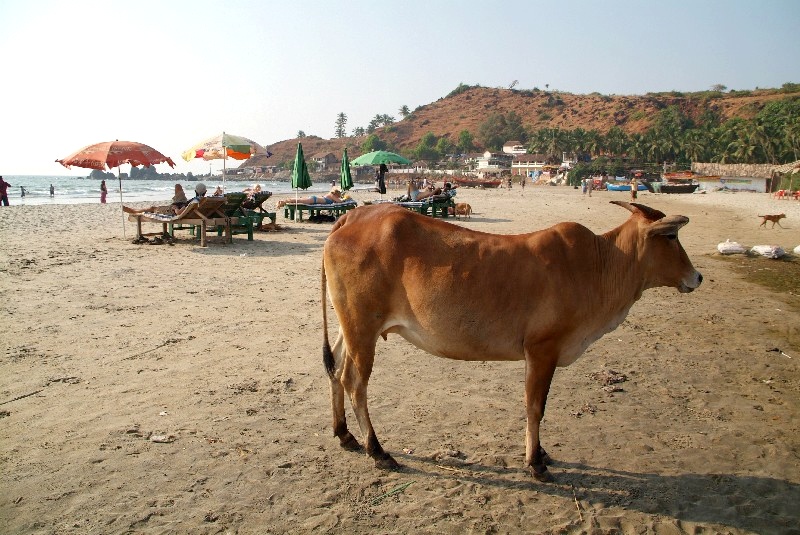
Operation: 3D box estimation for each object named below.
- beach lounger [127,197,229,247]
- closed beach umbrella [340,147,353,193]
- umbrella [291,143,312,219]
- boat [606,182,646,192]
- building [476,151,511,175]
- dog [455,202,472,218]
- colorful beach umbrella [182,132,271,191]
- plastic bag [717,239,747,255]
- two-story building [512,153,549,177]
[{"bbox_3d":[-4.142,-0.922,11.545,2.100,0.920,0.720,5,9,26],"label":"beach lounger"},{"bbox_3d":[-1.716,-2.728,19.412,0.460,2.250,0.460,1,8,0],"label":"closed beach umbrella"},{"bbox_3d":[-2.809,-2.388,16.937,0.600,2.270,0.600,1,8,0],"label":"umbrella"},{"bbox_3d":[27.773,-9.700,72.363,6.100,1.075,1.700,0,9,0],"label":"boat"},{"bbox_3d":[26.271,-29.416,169.487,10.500,7.200,9.000,1,8,6],"label":"building"},{"bbox_3d":[2.016,-1.793,19.191,0.800,0.520,0.260,7,10,36],"label":"dog"},{"bbox_3d":[-4.030,-2.058,14.151,2.130,2.198,2.130,0,9,0],"label":"colorful beach umbrella"},{"bbox_3d":[6.887,-0.431,12.476,0.600,0.240,0.380,4,9,25],"label":"plastic bag"},{"bbox_3d":[32.106,-25.476,150.855,9.300,6.200,7.000,1,8,3],"label":"two-story building"}]

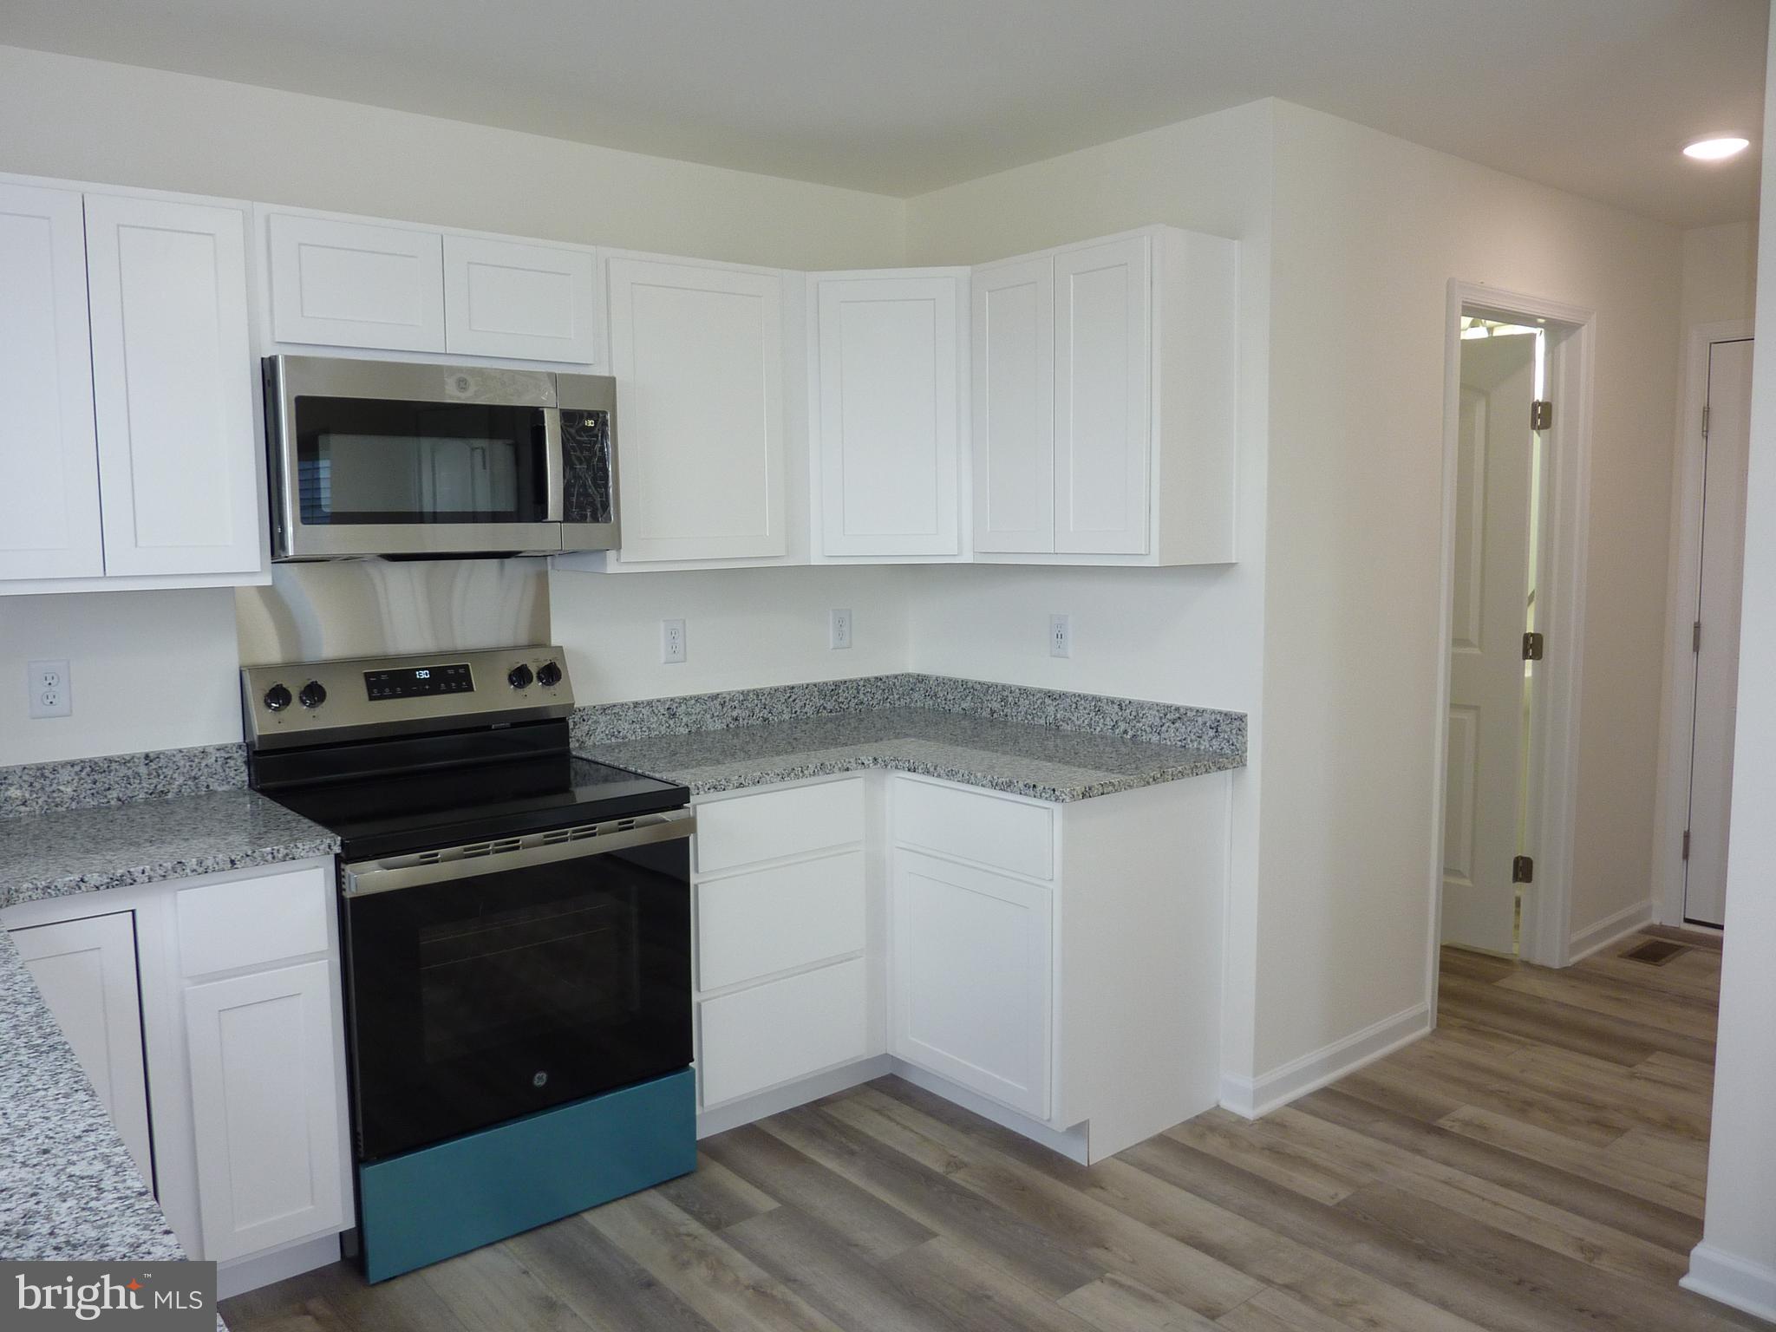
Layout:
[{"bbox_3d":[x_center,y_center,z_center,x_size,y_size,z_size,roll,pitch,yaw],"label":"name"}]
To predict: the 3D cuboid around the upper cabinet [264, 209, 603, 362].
[{"bbox_3d":[-1.068,-0.821,2.924,0.757,0.307,0.322,-6,8,-39],"label":"upper cabinet"}]

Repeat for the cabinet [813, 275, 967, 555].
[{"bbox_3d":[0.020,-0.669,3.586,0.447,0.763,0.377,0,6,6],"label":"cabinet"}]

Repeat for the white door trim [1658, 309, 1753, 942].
[{"bbox_3d":[3.112,-0.090,4.243,0.089,2.130,0.953,-6,7,-39],"label":"white door trim"}]

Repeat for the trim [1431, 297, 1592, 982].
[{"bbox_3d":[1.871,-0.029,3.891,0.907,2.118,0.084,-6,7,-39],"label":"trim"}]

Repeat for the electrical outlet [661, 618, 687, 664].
[{"bbox_3d":[-0.590,-0.068,3.552,0.071,0.117,0.010,-6,7,-39],"label":"electrical outlet"}]

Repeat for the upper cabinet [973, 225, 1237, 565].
[{"bbox_3d":[0.523,-0.641,3.230,0.310,0.763,0.627,-6,7,-39],"label":"upper cabinet"}]

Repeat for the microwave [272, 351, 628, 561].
[{"bbox_3d":[-1.042,-0.455,2.930,0.752,0.410,0.400,-6,8,-39],"label":"microwave"}]

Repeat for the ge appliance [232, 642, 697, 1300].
[{"bbox_3d":[-0.922,0.584,2.902,0.748,1.177,0.680,-6,7,-39],"label":"ge appliance"}]

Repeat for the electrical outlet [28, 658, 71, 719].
[{"bbox_3d":[-1.737,0.049,2.662,0.071,0.117,0.008,-6,8,-39],"label":"electrical outlet"}]

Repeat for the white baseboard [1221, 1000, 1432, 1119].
[{"bbox_3d":[1.226,1.054,3.531,0.882,0.097,0.102,-6,8,-39],"label":"white baseboard"}]

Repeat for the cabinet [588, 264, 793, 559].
[{"bbox_3d":[-0.563,-0.641,3.357,0.541,0.770,0.322,-6,8,-39],"label":"cabinet"}]

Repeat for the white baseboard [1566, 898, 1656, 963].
[{"bbox_3d":[2.539,0.918,4.477,0.710,0.094,0.020,-6,7,-39],"label":"white baseboard"}]

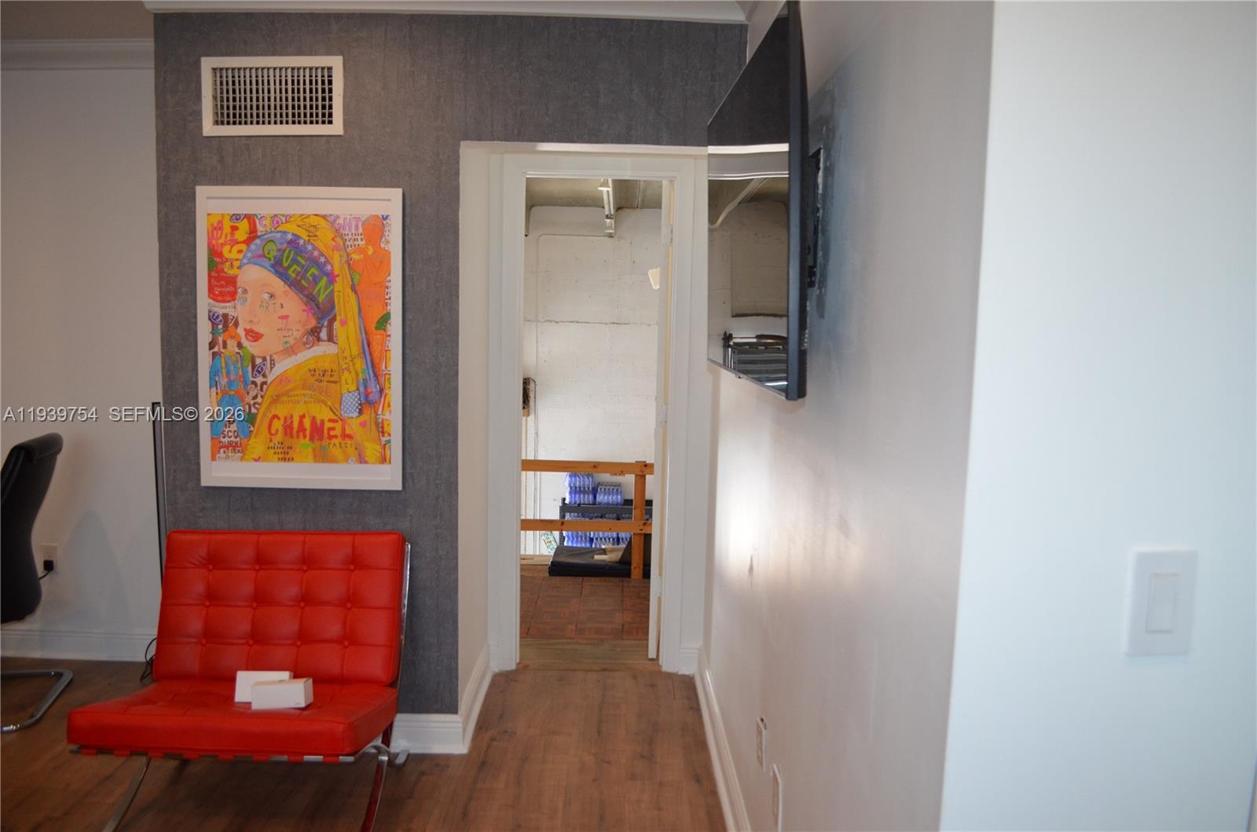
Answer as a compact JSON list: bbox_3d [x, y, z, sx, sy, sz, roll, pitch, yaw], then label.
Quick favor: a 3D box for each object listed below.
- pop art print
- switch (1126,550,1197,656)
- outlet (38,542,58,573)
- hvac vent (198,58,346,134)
[{"bbox_3d":[-1.059,-0.249,3.046,0.655,0.965,0.030,1,6,0],"label":"pop art print"},{"bbox_3d":[0.579,0.203,1.025,0.071,0.117,0.012,1,6,0],"label":"switch"},{"bbox_3d":[-2.409,0.592,3.909,0.074,0.120,0.010,1,6,0],"label":"outlet"},{"bbox_3d":[-1.120,-1.007,2.967,0.450,0.246,0.020,1,6,0],"label":"hvac vent"}]

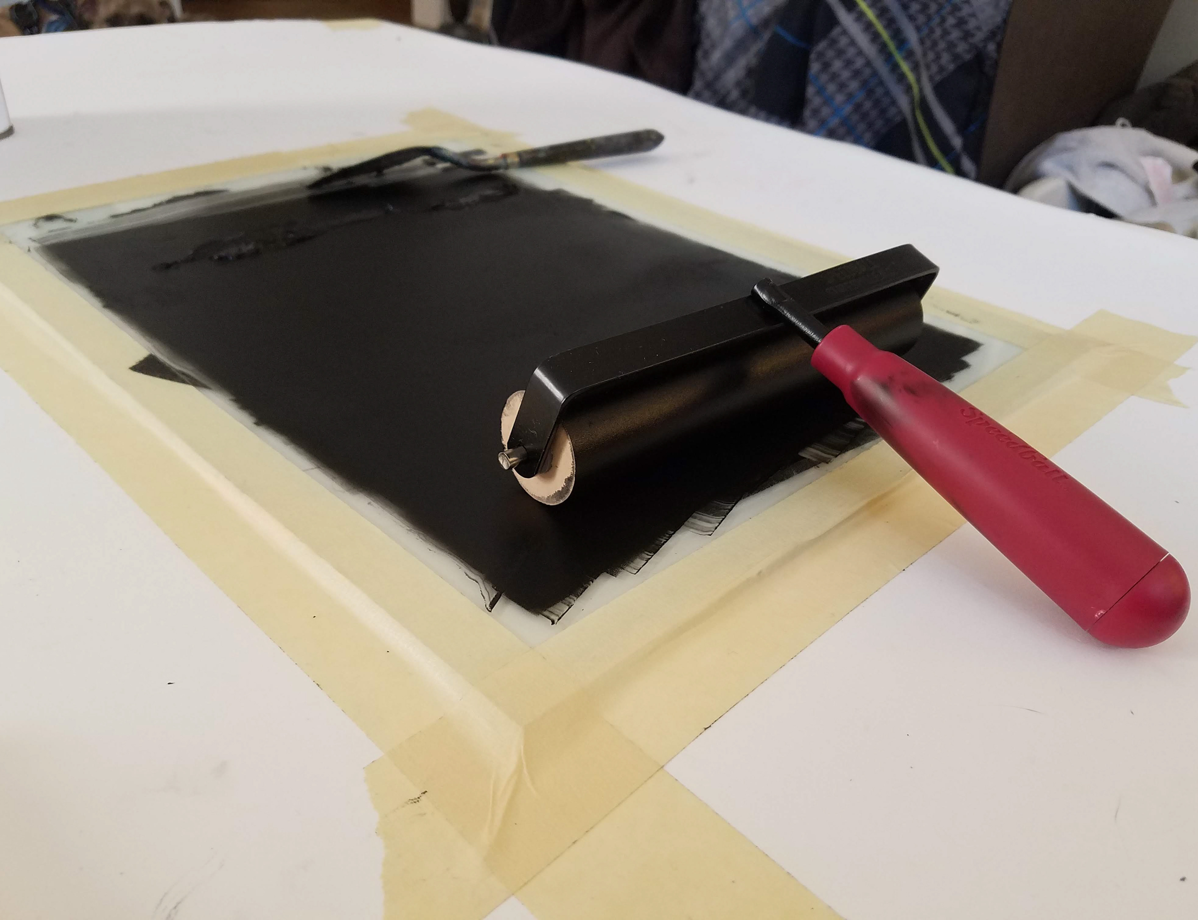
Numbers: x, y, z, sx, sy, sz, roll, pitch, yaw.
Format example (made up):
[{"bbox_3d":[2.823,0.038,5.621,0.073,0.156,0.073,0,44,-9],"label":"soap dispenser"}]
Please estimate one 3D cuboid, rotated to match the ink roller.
[{"bbox_3d":[0.082,-0.006,0.238,0.174,0.052,0.147,-23,40,-36],"label":"ink roller"}]

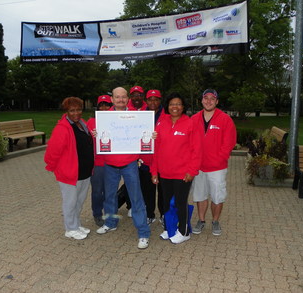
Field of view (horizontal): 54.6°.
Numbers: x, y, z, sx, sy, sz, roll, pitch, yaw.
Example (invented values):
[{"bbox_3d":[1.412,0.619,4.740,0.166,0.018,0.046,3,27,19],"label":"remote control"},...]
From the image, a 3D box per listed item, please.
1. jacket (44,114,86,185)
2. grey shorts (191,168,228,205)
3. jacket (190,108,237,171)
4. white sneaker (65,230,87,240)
[{"bbox_3d":[-0.963,0.034,3.367,0.480,0.780,0.360,-7,10,-40],"label":"jacket"},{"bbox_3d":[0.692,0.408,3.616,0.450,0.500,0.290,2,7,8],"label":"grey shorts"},{"bbox_3d":[0.692,-0.072,3.546,0.600,0.740,0.320,2,7,8],"label":"jacket"},{"bbox_3d":[-0.888,1.045,3.453,0.260,0.105,0.100,4,9,28],"label":"white sneaker"}]

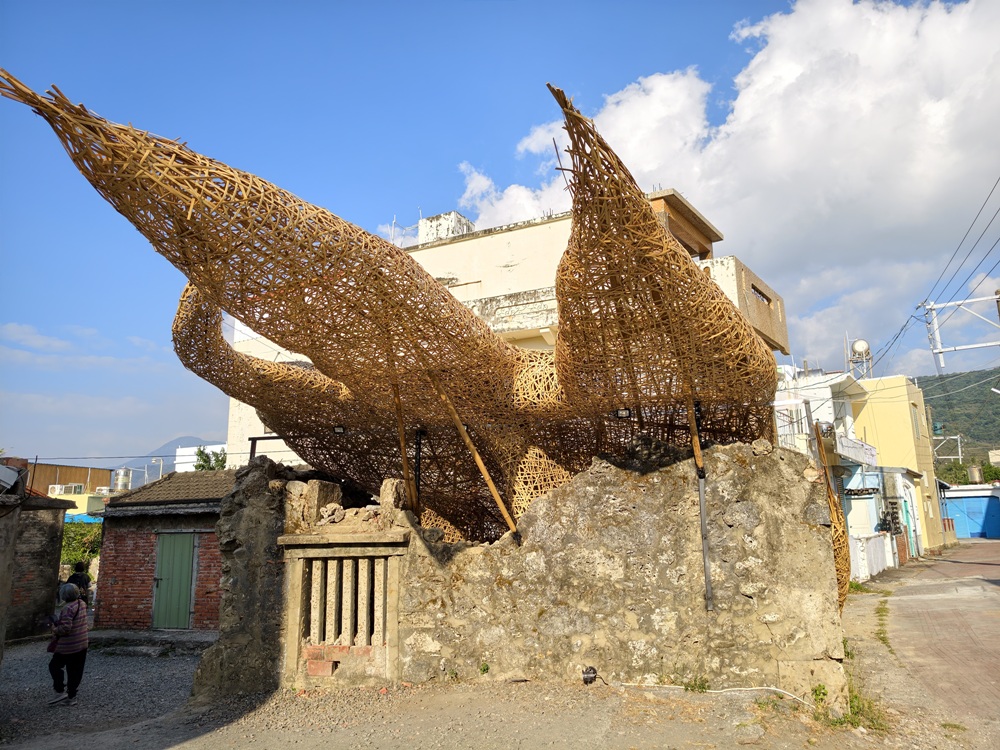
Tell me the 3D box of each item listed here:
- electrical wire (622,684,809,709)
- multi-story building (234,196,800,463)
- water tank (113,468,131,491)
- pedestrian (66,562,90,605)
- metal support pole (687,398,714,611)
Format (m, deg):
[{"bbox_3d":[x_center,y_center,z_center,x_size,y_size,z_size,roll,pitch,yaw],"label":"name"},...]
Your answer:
[{"bbox_3d":[1.844,2.708,5.995,1.600,0.060,0.420,-6,-12,23],"label":"electrical wire"},{"bbox_3d":[-0.559,0.939,21.725,17.000,10.200,4.800,-7,-13,28],"label":"multi-story building"},{"bbox_3d":[-22.052,6.075,40.500,0.900,1.300,0.900,-1,-11,0],"label":"water tank"},{"bbox_3d":[-7.990,4.364,13.039,0.500,1.620,0.320,0,-11,-6],"label":"pedestrian"},{"bbox_3d":[1.799,1.118,6.135,0.080,1.840,0.080,-1,-11,0],"label":"metal support pole"}]

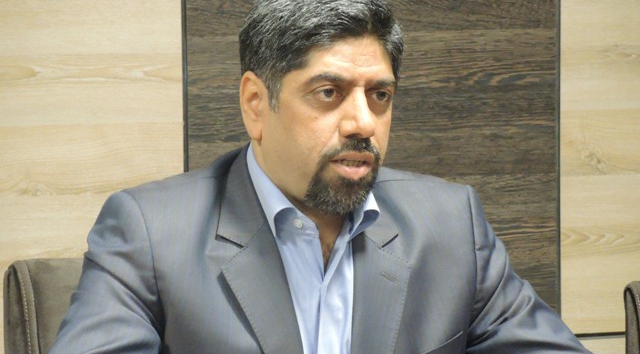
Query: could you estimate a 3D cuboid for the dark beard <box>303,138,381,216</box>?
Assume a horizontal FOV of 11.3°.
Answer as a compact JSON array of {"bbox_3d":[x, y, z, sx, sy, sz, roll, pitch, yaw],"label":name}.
[{"bbox_3d":[0.020,-0.001,3.200,0.075,0.082,0.052,0,4,-32],"label":"dark beard"}]

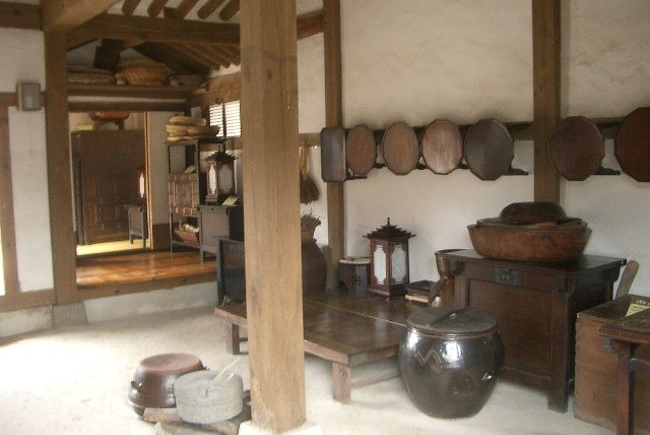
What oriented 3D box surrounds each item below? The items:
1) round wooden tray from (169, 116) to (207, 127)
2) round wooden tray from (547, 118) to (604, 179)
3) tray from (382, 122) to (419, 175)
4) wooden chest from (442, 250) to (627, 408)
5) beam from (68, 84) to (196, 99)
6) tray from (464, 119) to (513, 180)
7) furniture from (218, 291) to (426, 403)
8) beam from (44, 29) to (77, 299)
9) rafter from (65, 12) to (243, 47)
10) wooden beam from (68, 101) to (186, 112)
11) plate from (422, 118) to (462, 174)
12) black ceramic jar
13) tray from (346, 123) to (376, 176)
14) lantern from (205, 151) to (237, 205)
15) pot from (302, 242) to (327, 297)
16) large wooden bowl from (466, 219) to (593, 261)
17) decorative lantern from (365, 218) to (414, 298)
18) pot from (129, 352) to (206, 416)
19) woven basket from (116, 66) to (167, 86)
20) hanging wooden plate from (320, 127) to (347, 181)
[{"bbox_3d":[-1.746,-1.220,8.339,0.480,0.100,0.480,-1,5,0],"label":"round wooden tray"},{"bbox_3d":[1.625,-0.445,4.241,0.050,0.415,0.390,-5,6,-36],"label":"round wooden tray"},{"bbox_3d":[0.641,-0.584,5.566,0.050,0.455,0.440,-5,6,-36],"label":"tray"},{"bbox_3d":[1.408,0.700,4.456,0.650,0.872,1.010,-5,6,-36],"label":"wooden chest"},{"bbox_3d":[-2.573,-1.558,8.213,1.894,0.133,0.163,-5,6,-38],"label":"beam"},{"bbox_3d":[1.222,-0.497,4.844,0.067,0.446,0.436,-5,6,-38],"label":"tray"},{"bbox_3d":[0.243,0.892,5.138,1.560,0.299,1.672,-5,6,-38],"label":"furniture"},{"bbox_3d":[-2.568,-0.453,6.303,0.210,2.560,0.210,-5,6,-36],"label":"beam"},{"bbox_3d":[-1.537,-1.867,6.591,2.146,0.303,0.222,-5,6,-38],"label":"rafter"},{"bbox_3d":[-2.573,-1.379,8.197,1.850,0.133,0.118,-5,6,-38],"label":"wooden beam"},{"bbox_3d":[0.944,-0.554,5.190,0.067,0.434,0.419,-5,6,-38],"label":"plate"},{"bbox_3d":[0.750,0.865,3.933,0.636,0.537,0.636,-1,5,0],"label":"black ceramic jar"},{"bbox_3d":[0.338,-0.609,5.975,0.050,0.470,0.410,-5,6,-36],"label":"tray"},{"bbox_3d":[-1.224,-0.479,7.832,0.300,0.650,0.300,-5,6,-36],"label":"lantern"},{"bbox_3d":[-0.201,0.478,6.141,0.420,0.450,0.420,-1,5,0],"label":"pot"},{"bbox_3d":[1.371,0.161,4.453,0.790,0.205,0.790,-1,5,0],"label":"large wooden bowl"},{"bbox_3d":[0.570,0.341,5.809,0.317,0.671,0.317,-5,6,-38],"label":"decorative lantern"},{"bbox_3d":[-0.911,1.011,3.872,0.518,0.321,0.518,-1,5,0],"label":"pot"},{"bbox_3d":[-2.431,-1.806,8.508,0.622,0.244,0.592,-5,6,-38],"label":"woven basket"},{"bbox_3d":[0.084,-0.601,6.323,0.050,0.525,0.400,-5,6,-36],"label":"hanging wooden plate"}]

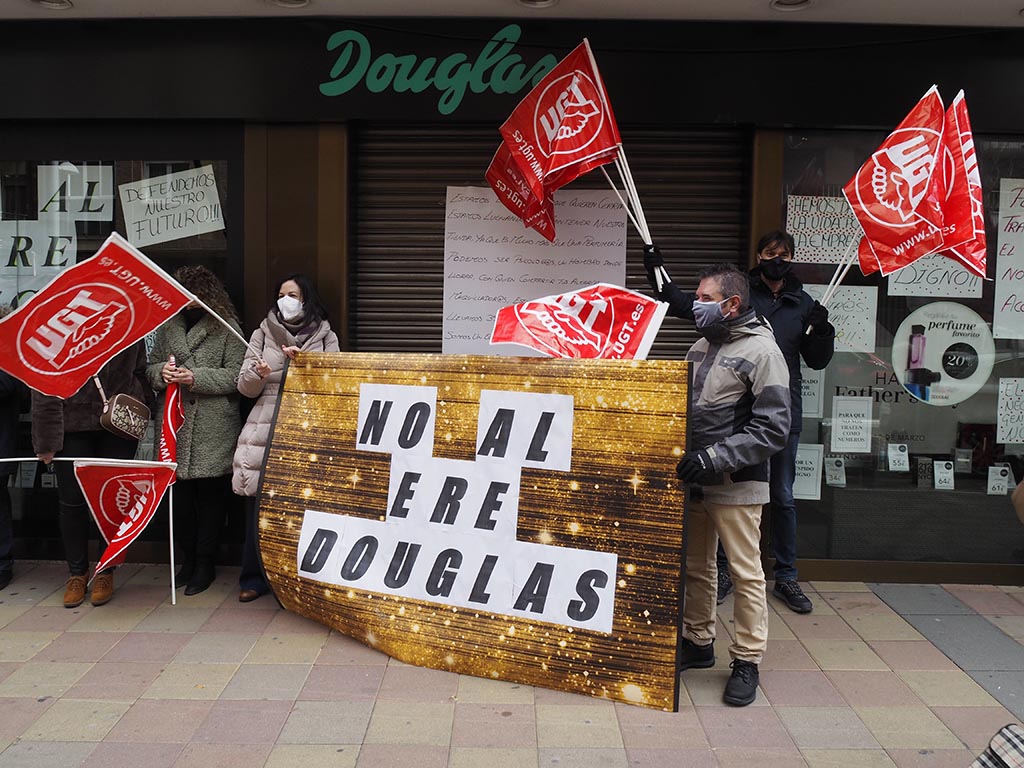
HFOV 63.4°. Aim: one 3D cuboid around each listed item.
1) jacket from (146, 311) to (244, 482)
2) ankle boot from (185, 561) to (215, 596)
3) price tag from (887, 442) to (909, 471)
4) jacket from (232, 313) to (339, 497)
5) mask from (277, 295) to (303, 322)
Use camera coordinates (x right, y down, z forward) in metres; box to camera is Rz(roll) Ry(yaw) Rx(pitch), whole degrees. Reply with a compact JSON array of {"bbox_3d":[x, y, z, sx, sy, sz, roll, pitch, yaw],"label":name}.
[{"bbox_3d":[-1.559,0.062,4.080,0.460,0.830,0.360,1,5,6],"label":"jacket"},{"bbox_3d":[-1.636,1.019,4.350,0.095,0.140,0.250,2,6,9],"label":"ankle boot"},{"bbox_3d":[2.141,0.411,4.600,0.110,0.155,0.040,1,5,0],"label":"price tag"},{"bbox_3d":[-1.097,0.100,4.030,0.480,0.900,0.370,2,5,11],"label":"jacket"},{"bbox_3d":[-1.096,-0.374,4.080,0.125,0.135,0.090,2,6,9],"label":"mask"}]

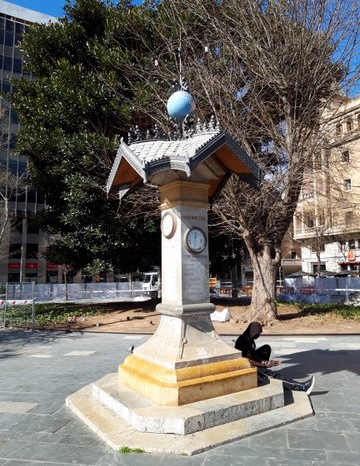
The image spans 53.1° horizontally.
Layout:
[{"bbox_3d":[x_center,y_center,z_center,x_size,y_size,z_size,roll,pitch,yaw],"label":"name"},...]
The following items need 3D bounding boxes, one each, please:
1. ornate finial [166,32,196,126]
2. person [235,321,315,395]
[{"bbox_3d":[0.034,-2.359,5.454,0.424,1.523,0.424,-1,-8,0],"label":"ornate finial"},{"bbox_3d":[1.295,1.764,5.196,1.020,0.973,0.565,0,-8,-3],"label":"person"}]

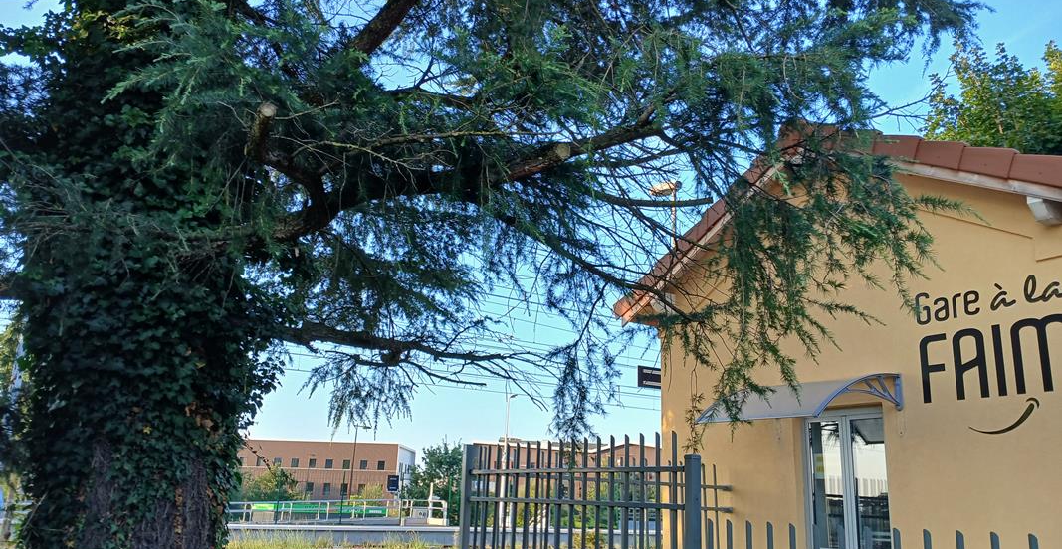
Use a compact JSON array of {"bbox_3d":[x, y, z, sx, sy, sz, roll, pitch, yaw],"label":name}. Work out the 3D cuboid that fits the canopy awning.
[{"bbox_3d":[2.095,1.006,6.340,1.030,0.440,1.210,12,-19,-32],"label":"canopy awning"}]

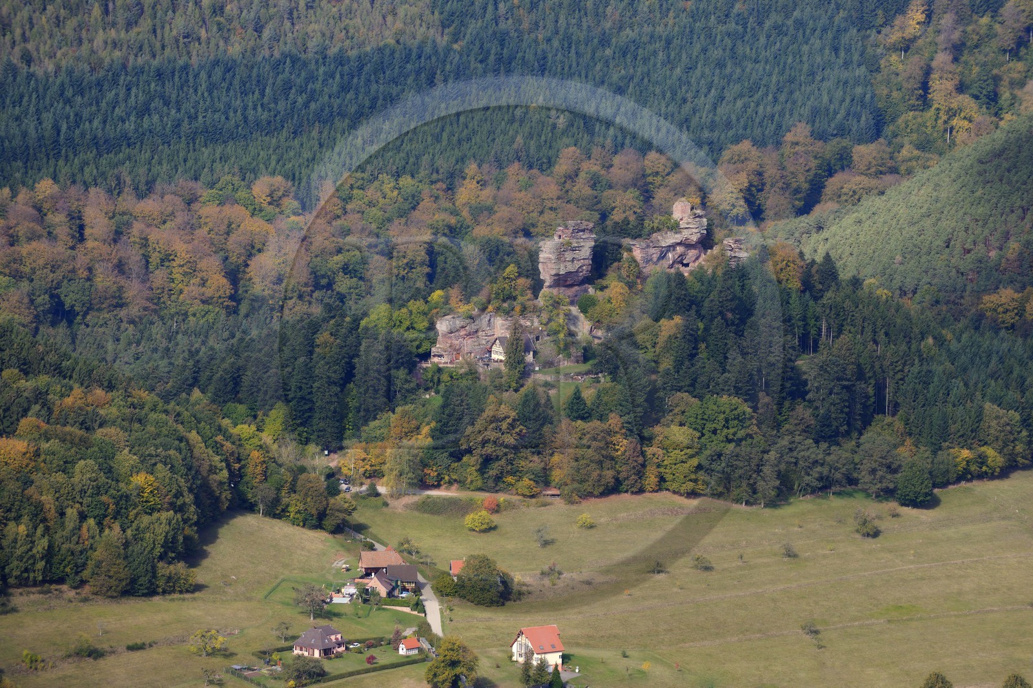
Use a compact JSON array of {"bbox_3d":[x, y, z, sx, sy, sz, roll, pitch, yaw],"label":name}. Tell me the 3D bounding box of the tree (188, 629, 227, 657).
[{"bbox_3d":[-95.220,91.850,1764.450,11.700,8.200,11.000,0,8,0],"label":"tree"}]

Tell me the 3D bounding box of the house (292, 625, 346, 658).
[{"bbox_3d":[-59.010,91.610,1770.920,13.880,7.780,12.020,-7,11,-43],"label":"house"}]

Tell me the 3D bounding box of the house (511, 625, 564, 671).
[{"bbox_3d":[6.480,93.020,1755.230,11.310,12.660,13.520,-5,9,-33],"label":"house"}]

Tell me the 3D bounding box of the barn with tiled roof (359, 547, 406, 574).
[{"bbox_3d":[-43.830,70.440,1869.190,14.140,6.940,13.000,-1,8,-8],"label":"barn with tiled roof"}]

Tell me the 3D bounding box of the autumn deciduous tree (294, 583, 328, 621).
[{"bbox_3d":[-64.810,81.270,1802.250,10.500,11.200,10.000,0,8,0],"label":"autumn deciduous tree"}]

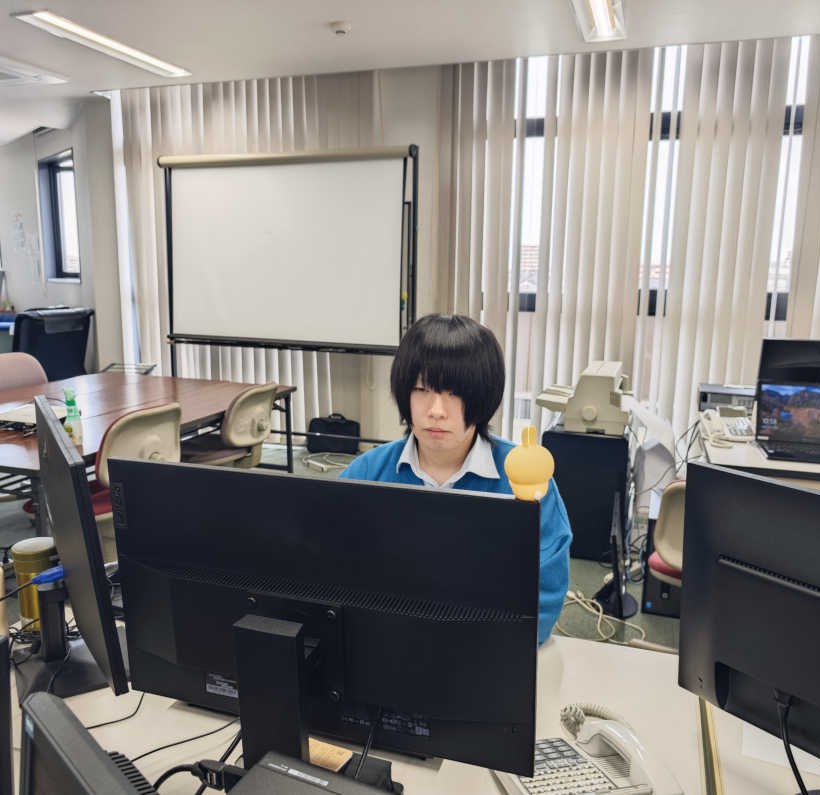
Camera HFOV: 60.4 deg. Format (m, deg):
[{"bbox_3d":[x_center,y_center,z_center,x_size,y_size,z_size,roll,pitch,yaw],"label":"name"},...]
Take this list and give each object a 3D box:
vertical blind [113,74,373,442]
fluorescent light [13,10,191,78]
[{"bbox_3d":[-1.267,-0.968,5.280,2.173,2.650,0.110,4,10,17],"label":"vertical blind"},{"bbox_3d":[-1.827,-2.160,4.359,0.230,0.080,1.250,4,10,19],"label":"fluorescent light"}]

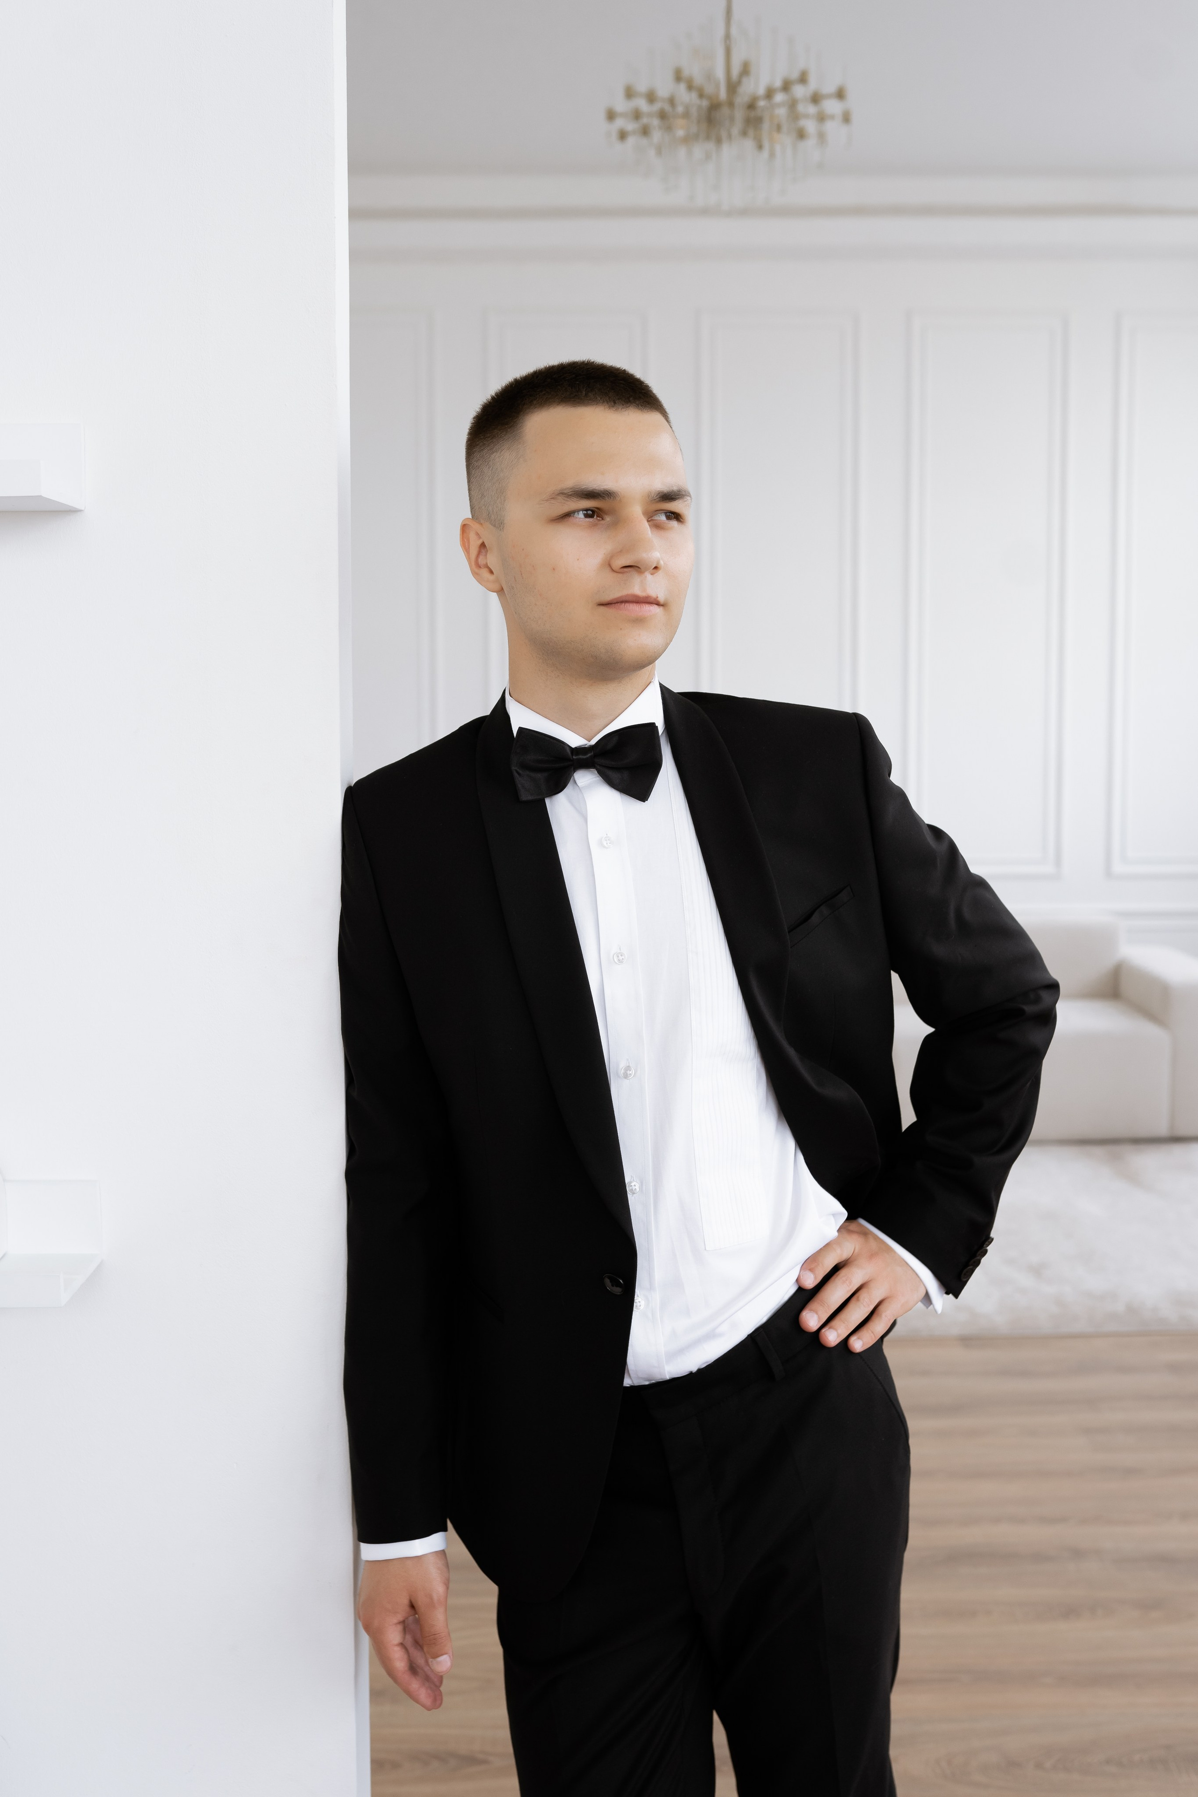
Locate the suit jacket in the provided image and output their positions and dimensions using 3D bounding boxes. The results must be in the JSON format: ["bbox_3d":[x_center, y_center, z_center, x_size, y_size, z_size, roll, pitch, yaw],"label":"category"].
[{"bbox_3d":[0.079,0.198,1.420,0.570,0.740,0.310,-2,4,5],"label":"suit jacket"}]

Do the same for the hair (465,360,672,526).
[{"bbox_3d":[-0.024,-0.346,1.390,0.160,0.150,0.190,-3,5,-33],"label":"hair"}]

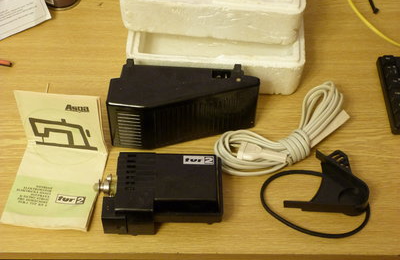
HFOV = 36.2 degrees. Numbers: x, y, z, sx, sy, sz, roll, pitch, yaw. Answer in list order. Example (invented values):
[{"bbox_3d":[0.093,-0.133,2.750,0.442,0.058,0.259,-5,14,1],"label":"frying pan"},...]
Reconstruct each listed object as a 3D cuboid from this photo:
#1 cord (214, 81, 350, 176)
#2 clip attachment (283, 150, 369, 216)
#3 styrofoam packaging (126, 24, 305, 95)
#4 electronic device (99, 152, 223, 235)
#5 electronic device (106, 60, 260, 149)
[{"bbox_3d":[0.125,-0.002,0.827,0.230,0.030,0.079,-29,54,-25],"label":"cord"},{"bbox_3d":[0.161,0.062,0.772,0.103,0.025,0.091,8,48,5],"label":"clip attachment"},{"bbox_3d":[0.023,-0.142,0.933,0.249,0.060,0.186,2,47,1],"label":"styrofoam packaging"},{"bbox_3d":[-0.048,0.076,0.737,0.149,0.050,0.085,1,47,-1],"label":"electronic device"},{"bbox_3d":[-0.018,-0.031,0.816,0.191,0.079,0.088,3,47,1],"label":"electronic device"}]

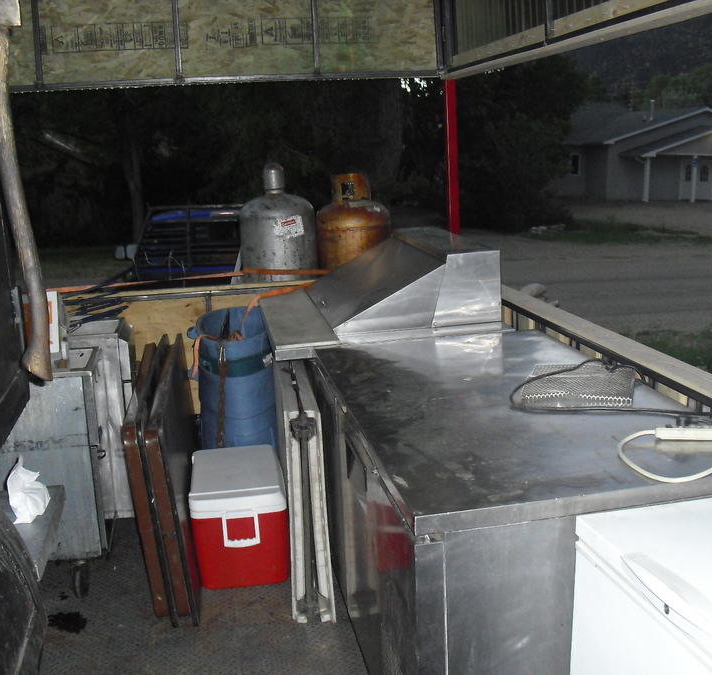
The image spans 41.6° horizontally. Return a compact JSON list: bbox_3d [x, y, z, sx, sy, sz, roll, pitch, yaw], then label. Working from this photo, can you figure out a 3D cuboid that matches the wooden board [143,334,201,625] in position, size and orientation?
[{"bbox_3d":[-0.746,0.493,3.892,0.074,0.715,1.576,-9,13,-7],"label":"wooden board"}]

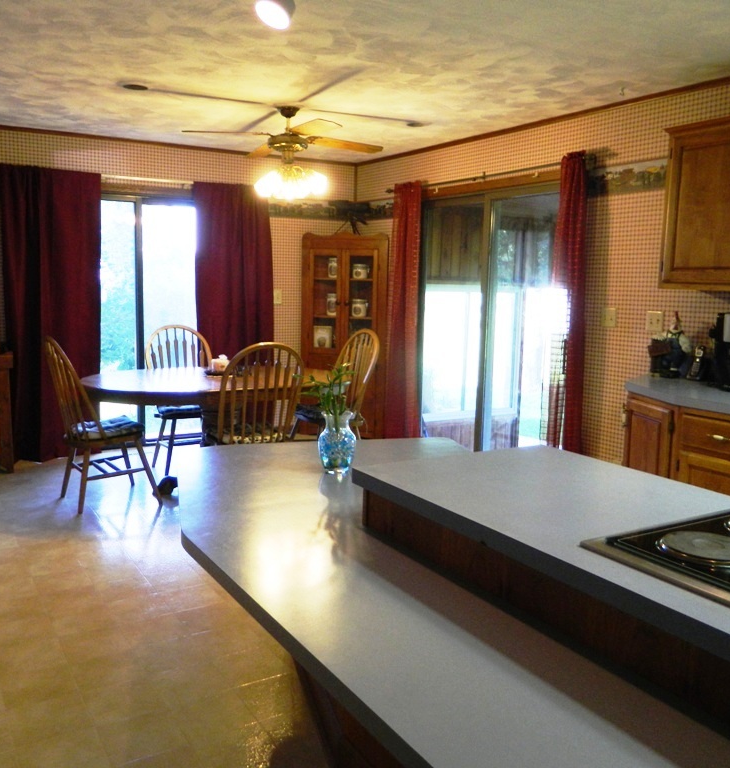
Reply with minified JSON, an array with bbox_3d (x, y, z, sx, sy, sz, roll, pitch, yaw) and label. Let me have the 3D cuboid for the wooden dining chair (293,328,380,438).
[{"bbox_3d":[-0.218,0.137,5.295,0.585,1.055,0.530,-4,10,-32],"label":"wooden dining chair"}]

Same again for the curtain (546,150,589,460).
[{"bbox_3d":[1.280,-0.330,4.690,0.110,2.170,0.290,-4,10,-32],"label":"curtain"}]

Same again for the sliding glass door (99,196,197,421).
[{"bbox_3d":[-1.793,-0.482,6.007,1.750,2.040,0.100,-4,10,-32],"label":"sliding glass door"}]

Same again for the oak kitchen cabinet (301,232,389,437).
[{"bbox_3d":[-0.133,-0.443,6.751,0.770,1.780,0.450,3,9,13],"label":"oak kitchen cabinet"}]

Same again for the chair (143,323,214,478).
[{"bbox_3d":[-1.266,0.114,5.329,0.530,1.055,0.585,-4,10,-32],"label":"chair"}]

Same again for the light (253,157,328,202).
[{"bbox_3d":[-0.488,-1.301,4.670,0.440,0.270,0.440,1,8,0],"label":"light"}]

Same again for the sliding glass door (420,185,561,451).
[{"bbox_3d":[0.917,-0.371,5.444,0.100,2.050,1.780,-4,10,-32],"label":"sliding glass door"}]

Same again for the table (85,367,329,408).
[{"bbox_3d":[-1.010,0.327,4.947,1.660,0.750,1.080,-1,9,-15],"label":"table"}]

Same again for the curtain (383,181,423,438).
[{"bbox_3d":[0.335,-0.566,6.213,0.110,2.200,0.480,-4,10,-32],"label":"curtain"}]

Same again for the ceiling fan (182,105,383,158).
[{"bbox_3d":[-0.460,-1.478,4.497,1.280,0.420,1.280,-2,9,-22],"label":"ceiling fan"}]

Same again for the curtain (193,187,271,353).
[{"bbox_3d":[-1.123,-0.599,6.323,0.740,2.170,0.120,-4,10,-32],"label":"curtain"}]

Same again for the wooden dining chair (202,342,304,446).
[{"bbox_3d":[-0.667,0.253,4.441,0.530,1.055,0.585,-4,10,-30],"label":"wooden dining chair"}]

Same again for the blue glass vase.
[{"bbox_3d":[-0.097,0.203,2.580,0.130,0.208,0.130,1,8,0],"label":"blue glass vase"}]

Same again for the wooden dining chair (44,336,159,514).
[{"bbox_3d":[-1.643,0.213,4.597,0.585,1.055,0.530,-5,10,-35],"label":"wooden dining chair"}]

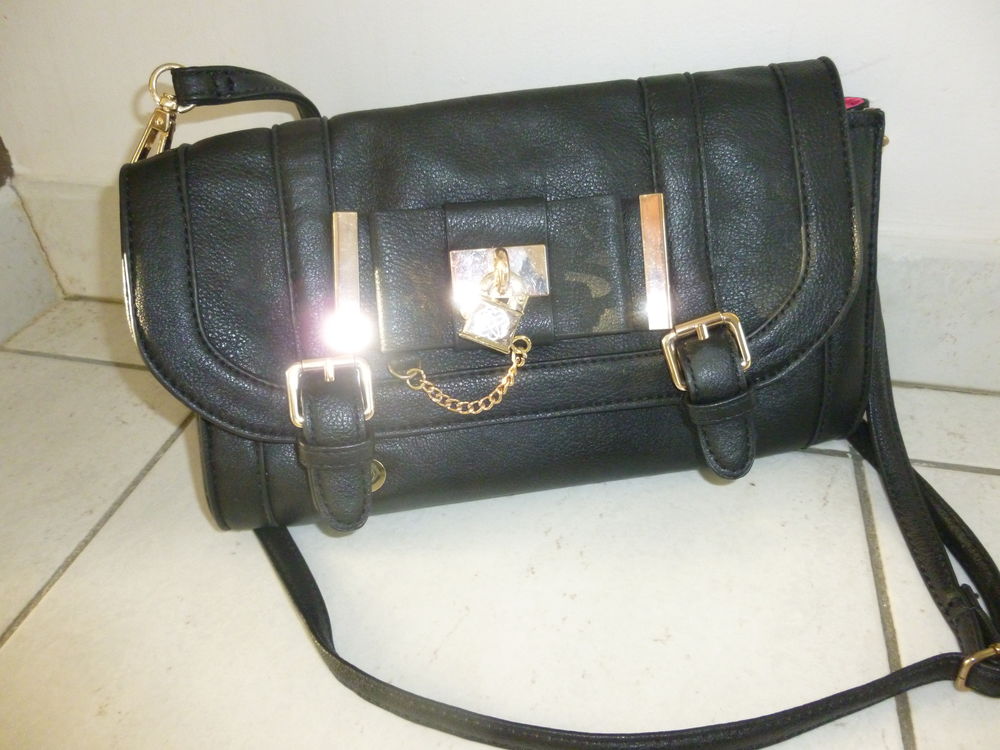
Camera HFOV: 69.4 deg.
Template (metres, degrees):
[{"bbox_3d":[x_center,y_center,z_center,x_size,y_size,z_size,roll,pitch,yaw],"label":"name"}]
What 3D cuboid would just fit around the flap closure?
[{"bbox_3d":[0.004,-0.049,0.308,0.288,0.125,0.052,-8,8,-4],"label":"flap closure"}]

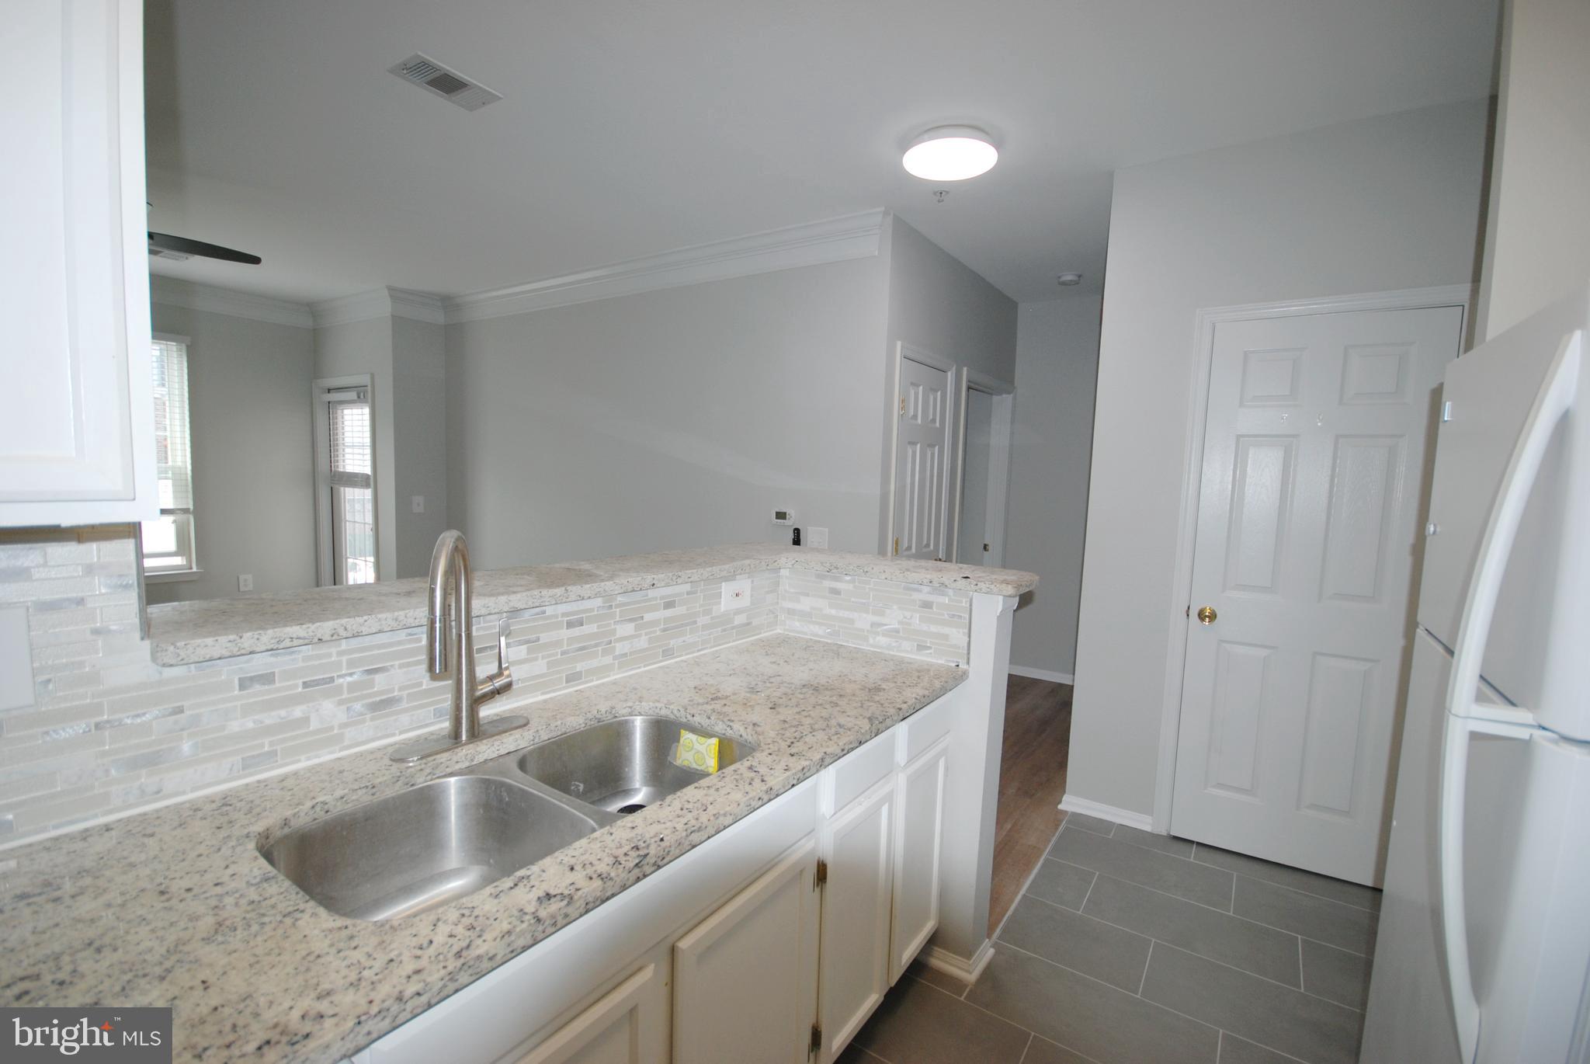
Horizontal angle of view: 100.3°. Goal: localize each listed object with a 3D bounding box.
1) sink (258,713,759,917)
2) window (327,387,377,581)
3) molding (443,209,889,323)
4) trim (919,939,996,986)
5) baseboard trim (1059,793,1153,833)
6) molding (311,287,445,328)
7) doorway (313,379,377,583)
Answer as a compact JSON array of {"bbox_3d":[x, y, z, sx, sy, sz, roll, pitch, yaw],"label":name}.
[{"bbox_3d":[-0.402,0.531,1.121,0.405,0.205,0.765,5,6,35],"label":"sink"},{"bbox_3d":[-3.793,-0.271,5.726,0.880,1.880,0.070,5,6,32],"label":"window"},{"bbox_3d":[-1.176,-1.625,4.276,3.850,0.170,0.105,5,6,31],"label":"molding"},{"bbox_3d":[0.497,1.252,2.016,0.170,0.065,0.165,5,6,35],"label":"trim"},{"bbox_3d":[1.339,1.206,2.864,0.380,0.072,0.022,5,6,32],"label":"baseboard trim"},{"bbox_3d":[-3.471,-1.803,5.474,1.360,0.170,0.460,5,6,32],"label":"molding"},{"bbox_3d":[-3.812,-0.235,5.711,1.040,2.130,0.130,5,6,32],"label":"doorway"}]

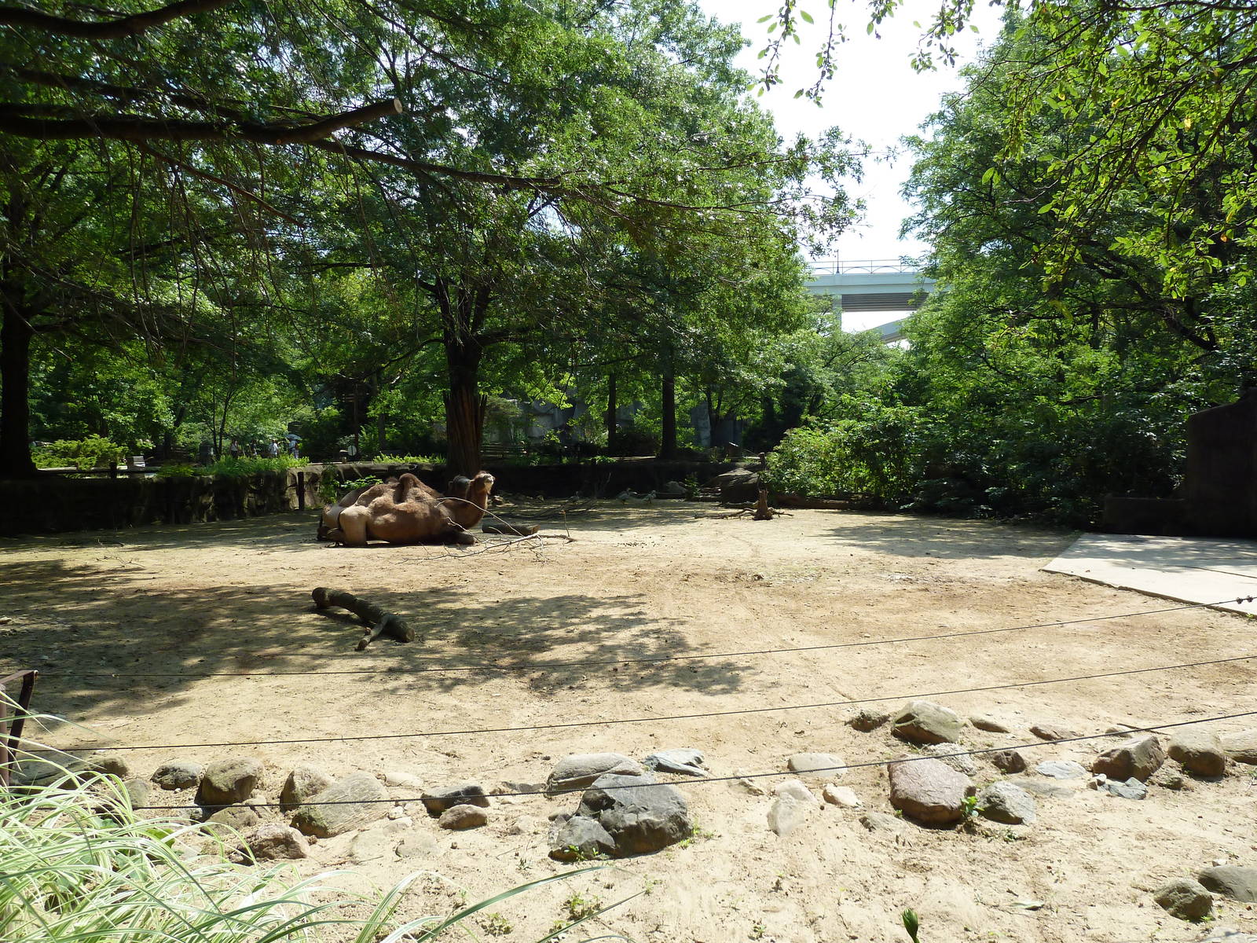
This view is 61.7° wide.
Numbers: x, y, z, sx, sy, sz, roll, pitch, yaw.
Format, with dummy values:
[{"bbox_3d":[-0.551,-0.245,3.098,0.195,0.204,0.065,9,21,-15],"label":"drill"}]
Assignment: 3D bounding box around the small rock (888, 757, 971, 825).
[{"bbox_3d":[1.506,1.571,5.261,0.412,0.262,0.392,1,2,16],"label":"small rock"}]

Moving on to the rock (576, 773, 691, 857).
[{"bbox_3d":[0.025,1.567,4.891,0.539,0.294,0.404,0,2,0],"label":"rock"}]

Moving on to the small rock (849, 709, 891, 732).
[{"bbox_3d":[1.561,1.596,6.814,0.267,0.112,0.187,0,2,13],"label":"small rock"}]

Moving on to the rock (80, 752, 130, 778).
[{"bbox_3d":[-2.918,1.609,5.871,0.270,0.130,0.210,0,2,0],"label":"rock"}]

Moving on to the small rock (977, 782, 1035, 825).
[{"bbox_3d":[1.853,1.609,5.169,0.280,0.170,0.230,0,2,0],"label":"small rock"}]

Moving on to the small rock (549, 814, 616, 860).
[{"bbox_3d":[-0.206,1.621,4.745,0.300,0.170,0.230,0,2,0],"label":"small rock"}]

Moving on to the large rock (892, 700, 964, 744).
[{"bbox_3d":[1.867,1.549,6.592,0.455,0.220,0.328,1,2,16],"label":"large rock"}]

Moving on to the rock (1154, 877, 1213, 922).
[{"bbox_3d":[2.176,1.653,4.126,0.225,0.140,0.190,0,2,0],"label":"rock"}]

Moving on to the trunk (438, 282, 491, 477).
[{"bbox_3d":[-4.686,-2.280,30.000,1.450,6.380,1.300,0,2,0],"label":"trunk"}]

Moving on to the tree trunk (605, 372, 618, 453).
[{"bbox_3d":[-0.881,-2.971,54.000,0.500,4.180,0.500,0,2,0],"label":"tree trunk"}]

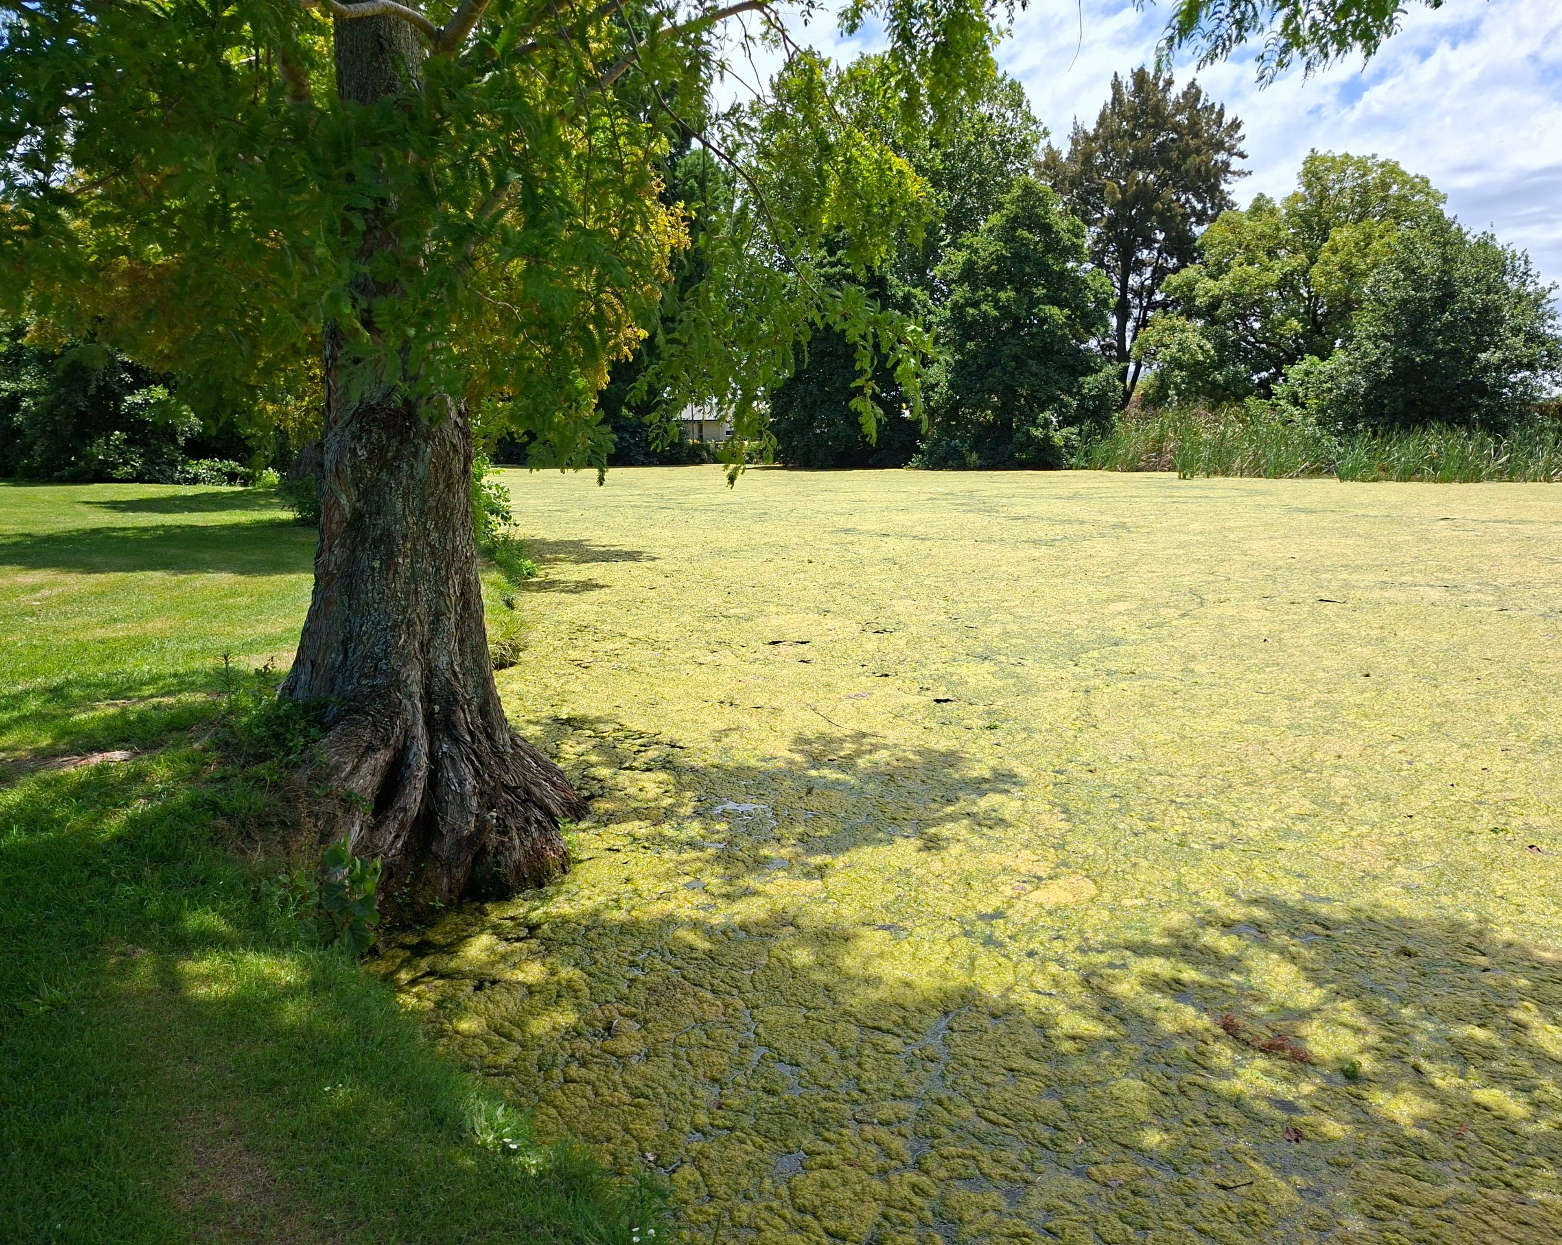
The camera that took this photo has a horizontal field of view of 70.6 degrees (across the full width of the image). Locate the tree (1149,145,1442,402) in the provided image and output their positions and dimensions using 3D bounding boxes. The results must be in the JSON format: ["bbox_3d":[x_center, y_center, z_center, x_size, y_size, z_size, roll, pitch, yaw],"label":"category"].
[{"bbox_3d":[22.283,-13.789,48.845,12.089,13.133,10.880,4,11,23],"label":"tree"}]

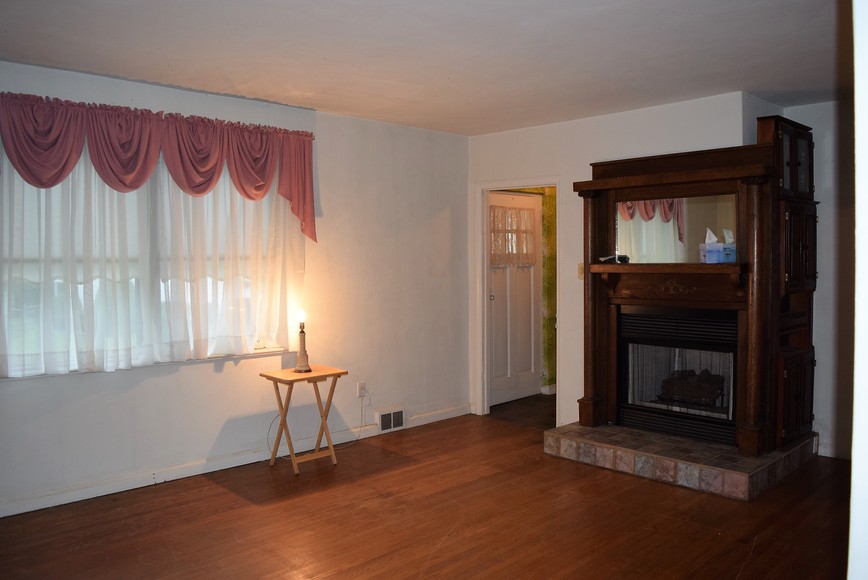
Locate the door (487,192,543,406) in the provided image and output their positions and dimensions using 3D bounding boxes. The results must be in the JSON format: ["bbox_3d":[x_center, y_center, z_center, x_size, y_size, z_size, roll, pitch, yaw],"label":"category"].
[{"bbox_3d":[0.807,0.080,6.549,0.899,2.060,0.045,-3,4,-43],"label":"door"}]

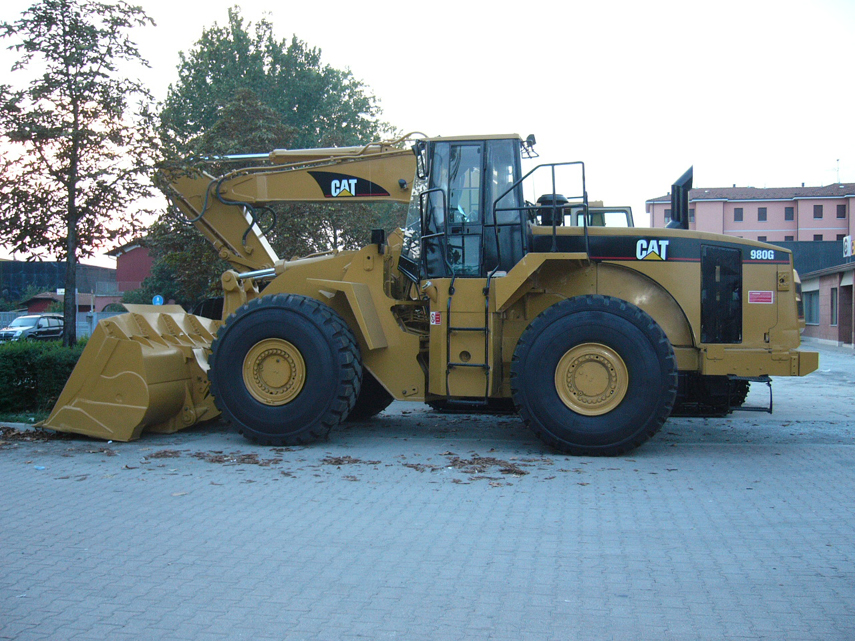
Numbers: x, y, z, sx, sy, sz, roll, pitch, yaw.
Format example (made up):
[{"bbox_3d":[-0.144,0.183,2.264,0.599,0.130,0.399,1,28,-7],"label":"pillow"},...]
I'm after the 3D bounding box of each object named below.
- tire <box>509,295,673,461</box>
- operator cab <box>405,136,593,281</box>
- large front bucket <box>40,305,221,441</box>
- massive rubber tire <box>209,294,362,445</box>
[{"bbox_3d":[1.893,0.612,9.910,1.851,1.803,0.750,0,1,12],"label":"tire"},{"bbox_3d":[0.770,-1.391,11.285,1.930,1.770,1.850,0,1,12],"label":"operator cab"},{"bbox_3d":[-3.721,0.637,12.493,1.810,1.680,3.440,0,1,14],"label":"large front bucket"},{"bbox_3d":[-1.761,0.600,10.745,1.851,1.803,0.750,0,1,14],"label":"massive rubber tire"}]

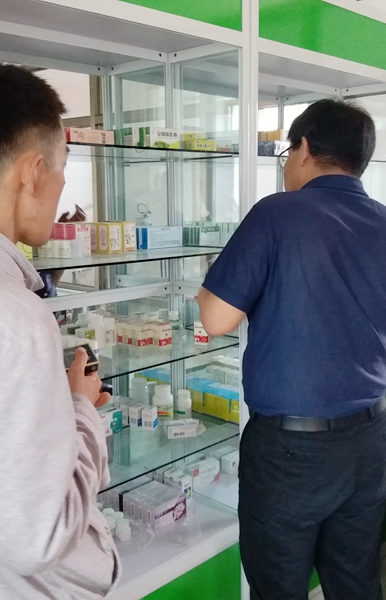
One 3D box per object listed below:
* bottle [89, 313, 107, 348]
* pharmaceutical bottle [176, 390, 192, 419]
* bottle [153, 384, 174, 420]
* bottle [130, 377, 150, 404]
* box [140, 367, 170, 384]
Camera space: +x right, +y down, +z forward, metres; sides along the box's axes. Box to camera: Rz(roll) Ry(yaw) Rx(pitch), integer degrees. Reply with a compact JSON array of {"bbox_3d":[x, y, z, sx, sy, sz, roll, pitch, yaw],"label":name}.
[{"bbox_3d":[-0.277,0.091,1.879,0.049,0.094,0.049,-1,9,0],"label":"bottle"},{"bbox_3d":[-0.033,0.339,2.120,0.048,0.084,0.048,-1,9,0],"label":"pharmaceutical bottle"},{"bbox_3d":[-0.095,0.334,2.102,0.065,0.101,0.065,-1,9,0],"label":"bottle"},{"bbox_3d":[-0.187,0.320,2.192,0.065,0.101,0.065,9,13,44],"label":"bottle"},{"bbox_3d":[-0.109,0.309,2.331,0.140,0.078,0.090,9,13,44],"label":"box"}]

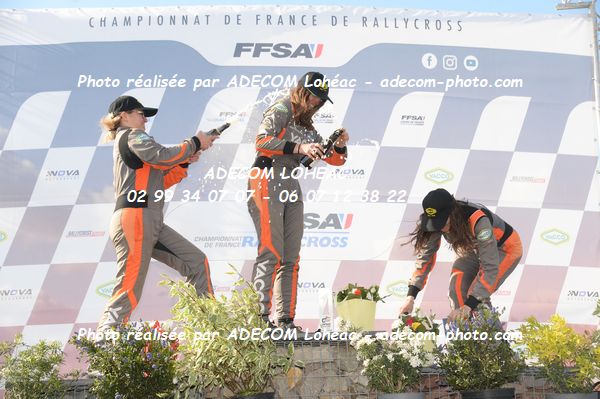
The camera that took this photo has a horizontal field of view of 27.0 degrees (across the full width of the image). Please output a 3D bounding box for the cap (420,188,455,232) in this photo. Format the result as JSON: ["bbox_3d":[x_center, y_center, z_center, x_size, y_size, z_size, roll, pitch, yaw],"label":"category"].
[{"bbox_3d":[0.777,0.045,7.200,0.180,0.145,0.270,-8,31,33],"label":"cap"}]

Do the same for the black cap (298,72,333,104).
[{"bbox_3d":[0.095,-0.659,7.450,0.275,0.135,0.180,37,13,34],"label":"black cap"}]

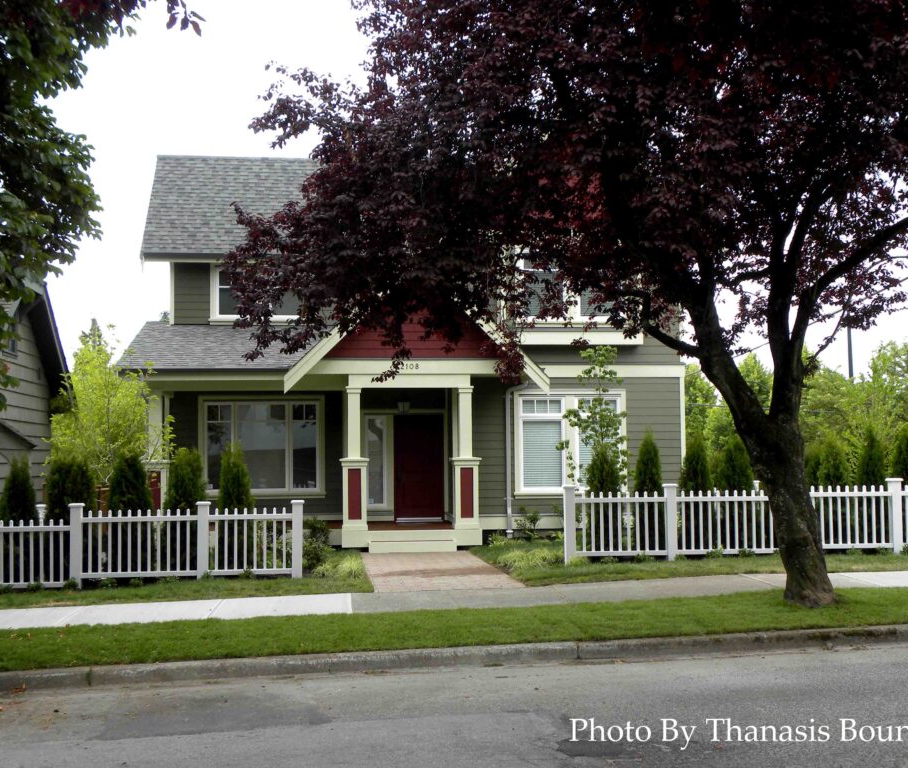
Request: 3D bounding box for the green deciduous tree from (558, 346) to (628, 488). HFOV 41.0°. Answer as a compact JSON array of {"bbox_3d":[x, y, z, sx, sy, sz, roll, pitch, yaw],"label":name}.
[{"bbox_3d":[2.341,1.070,20.206,1.180,3.400,1.100,0,-3,-6],"label":"green deciduous tree"}]

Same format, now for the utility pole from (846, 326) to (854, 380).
[{"bbox_3d":[16.932,-0.915,51.791,0.220,9.200,0.220,0,-3,-6],"label":"utility pole"}]

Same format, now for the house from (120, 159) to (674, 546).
[{"bbox_3d":[-1.032,-0.912,25.565,10.450,8.080,9.800,0,-3,-7],"label":"house"}]

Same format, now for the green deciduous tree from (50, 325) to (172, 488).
[{"bbox_3d":[-5.499,0.979,19.416,1.980,3.940,1.800,0,-3,-6],"label":"green deciduous tree"}]

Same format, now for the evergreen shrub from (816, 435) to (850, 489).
[{"bbox_3d":[6.071,1.740,19.402,0.560,1.860,0.560,0,-3,-6],"label":"evergreen shrub"}]

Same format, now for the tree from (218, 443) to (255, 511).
[{"bbox_3d":[-3.301,1.883,18.404,0.580,1.990,0.580,0,-3,-7],"label":"tree"}]

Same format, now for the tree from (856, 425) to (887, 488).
[{"bbox_3d":[6.784,1.667,19.726,0.500,2.010,0.500,0,-3,-7],"label":"tree"}]

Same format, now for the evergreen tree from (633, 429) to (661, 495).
[{"bbox_3d":[3.068,1.736,19.239,0.510,1.990,0.510,0,-3,-7],"label":"evergreen tree"}]

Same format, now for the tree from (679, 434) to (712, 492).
[{"bbox_3d":[3.776,1.733,18.961,0.560,1.920,0.560,0,-3,-6],"label":"tree"}]

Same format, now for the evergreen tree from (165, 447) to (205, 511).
[{"bbox_3d":[-4.068,1.922,18.303,0.640,1.960,0.640,0,-3,-7],"label":"evergreen tree"}]

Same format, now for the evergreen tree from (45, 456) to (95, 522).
[{"bbox_3d":[-5.691,2.020,17.950,0.740,1.890,0.700,0,-3,-6],"label":"evergreen tree"}]

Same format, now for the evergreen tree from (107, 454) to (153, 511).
[{"bbox_3d":[-4.827,1.971,18.042,0.700,1.900,0.680,0,-3,-6],"label":"evergreen tree"}]

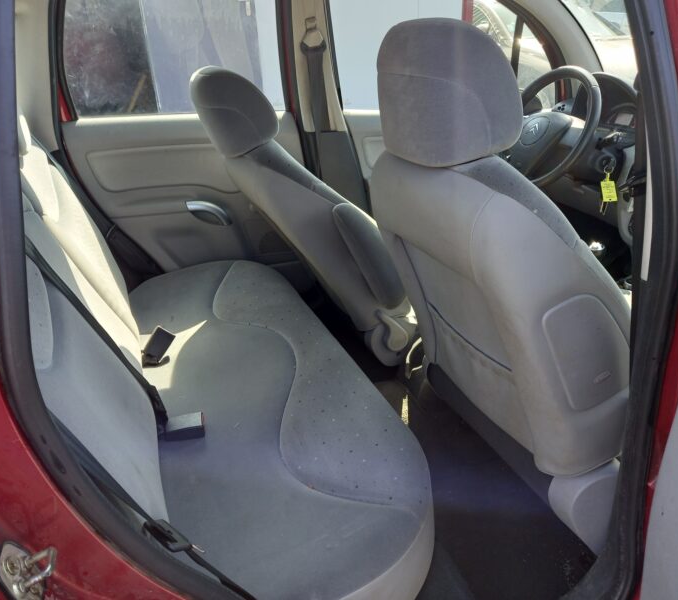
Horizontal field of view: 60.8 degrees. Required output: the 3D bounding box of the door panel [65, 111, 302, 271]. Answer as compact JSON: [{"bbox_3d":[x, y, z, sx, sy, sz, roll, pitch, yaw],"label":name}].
[{"bbox_3d":[-0.471,-0.303,1.876,0.690,0.600,0.090,-10,22,-20],"label":"door panel"}]

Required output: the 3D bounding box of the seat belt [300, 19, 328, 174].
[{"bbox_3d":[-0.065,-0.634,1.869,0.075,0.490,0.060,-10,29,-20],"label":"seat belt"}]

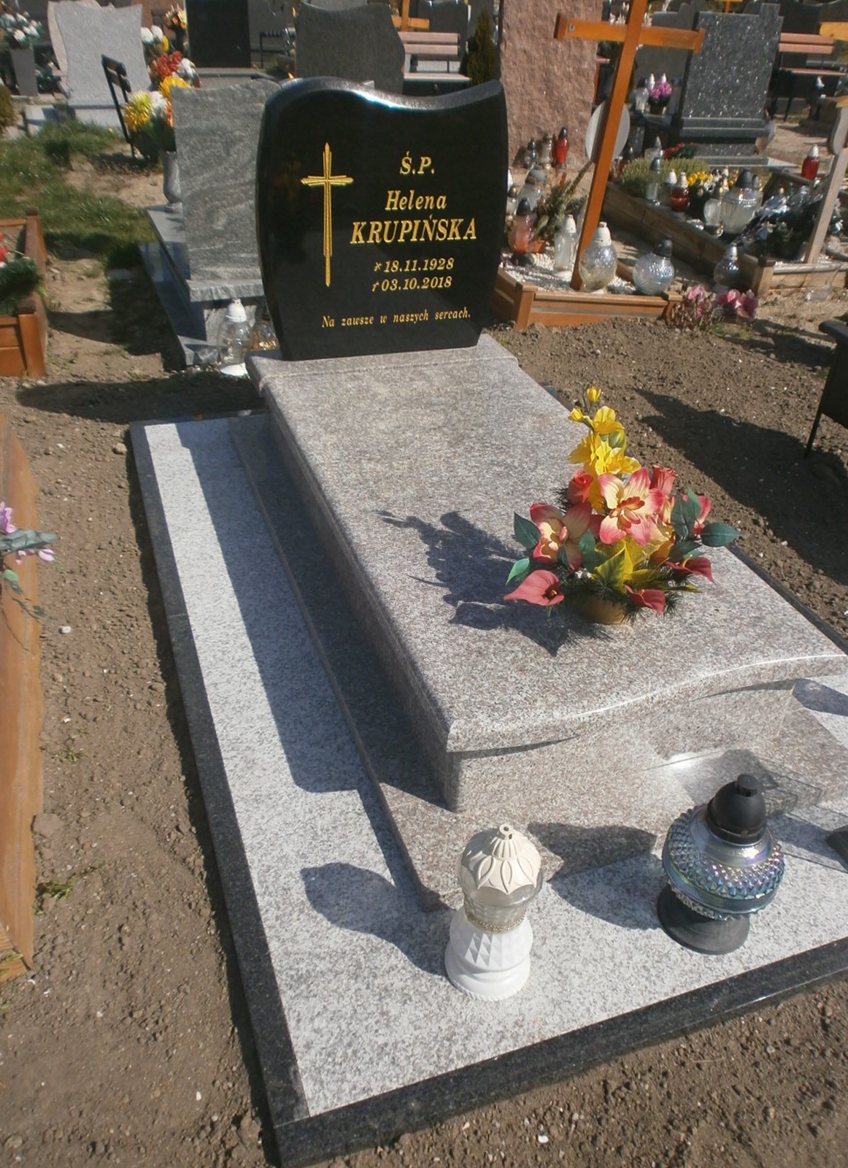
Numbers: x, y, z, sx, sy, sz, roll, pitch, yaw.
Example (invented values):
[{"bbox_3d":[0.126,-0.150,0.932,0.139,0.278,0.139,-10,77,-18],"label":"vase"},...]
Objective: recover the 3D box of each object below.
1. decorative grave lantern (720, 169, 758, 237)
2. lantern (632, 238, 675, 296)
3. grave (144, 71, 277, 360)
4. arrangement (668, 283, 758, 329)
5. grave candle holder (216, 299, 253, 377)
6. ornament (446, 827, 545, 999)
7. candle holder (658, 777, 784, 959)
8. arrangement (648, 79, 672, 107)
[{"bbox_3d":[1.821,-2.203,5.245,0.220,0.320,0.220,-9,36,-17],"label":"decorative grave lantern"},{"bbox_3d":[1.083,-1.511,4.284,0.200,0.235,0.200,-9,36,-17],"label":"lantern"},{"bbox_3d":[-0.817,-1.729,4.025,0.800,0.970,1.510,-9,36,-17],"label":"grave"},{"bbox_3d":[1.384,-1.349,4.331,0.420,0.180,0.250,12,35,14],"label":"arrangement"},{"bbox_3d":[-0.745,-0.973,3.536,0.140,0.275,0.140,-9,36,-17],"label":"grave candle holder"},{"bbox_3d":[0.105,0.458,1.306,0.130,0.325,0.130,2,34,-1],"label":"ornament"},{"bbox_3d":[0.465,0.414,1.388,0.178,0.335,0.178,-9,36,-17],"label":"candle holder"},{"bbox_3d":[2.102,-4.326,8.060,0.220,0.250,0.220,9,35,10],"label":"arrangement"}]

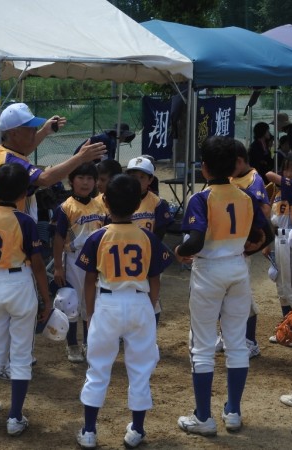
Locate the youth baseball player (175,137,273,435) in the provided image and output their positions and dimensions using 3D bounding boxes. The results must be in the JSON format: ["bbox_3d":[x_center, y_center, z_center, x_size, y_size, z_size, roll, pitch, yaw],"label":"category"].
[{"bbox_3d":[0.416,0.323,5.552,0.480,1.582,0.360,-3,9,-21],"label":"youth baseball player"}]

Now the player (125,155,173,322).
[{"bbox_3d":[-0.010,0.208,6.998,0.420,1.339,0.260,2,9,11],"label":"player"}]

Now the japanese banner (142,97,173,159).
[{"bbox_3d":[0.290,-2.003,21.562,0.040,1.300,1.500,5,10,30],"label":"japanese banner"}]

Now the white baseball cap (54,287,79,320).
[{"bbox_3d":[-0.537,0.498,6.766,0.180,0.270,0.140,-15,12,0],"label":"white baseball cap"}]

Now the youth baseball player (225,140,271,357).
[{"bbox_3d":[0.651,0.161,6.940,0.300,1.448,0.400,-7,11,-38],"label":"youth baseball player"}]

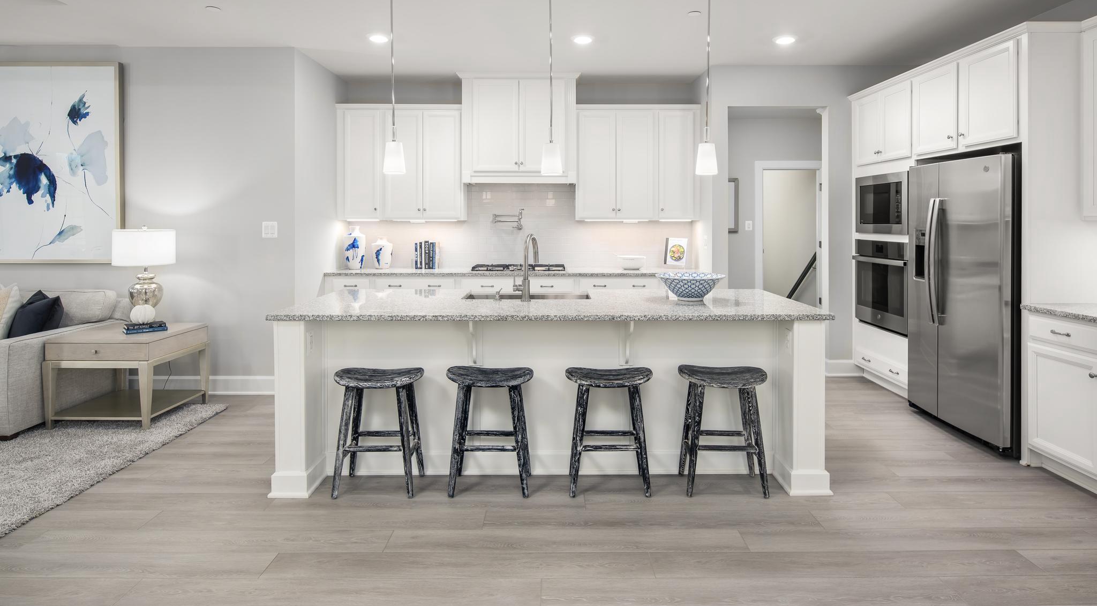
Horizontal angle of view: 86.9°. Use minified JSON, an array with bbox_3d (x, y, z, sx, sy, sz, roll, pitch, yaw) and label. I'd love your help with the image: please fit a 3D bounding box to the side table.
[{"bbox_3d":[-2.985,0.506,4.126,0.717,0.591,0.636,0,5,0],"label":"side table"}]

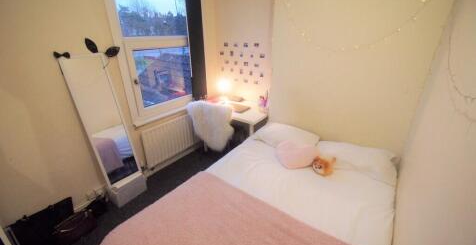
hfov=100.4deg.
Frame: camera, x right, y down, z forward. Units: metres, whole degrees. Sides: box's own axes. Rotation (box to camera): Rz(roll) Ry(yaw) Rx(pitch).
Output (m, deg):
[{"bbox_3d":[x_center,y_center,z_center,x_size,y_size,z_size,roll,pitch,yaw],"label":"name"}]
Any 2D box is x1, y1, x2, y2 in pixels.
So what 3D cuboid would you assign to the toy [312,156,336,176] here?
[{"bbox_3d":[0.732,0.350,1.653,0.180,0.110,0.120,-16,28,-33],"label":"toy"}]

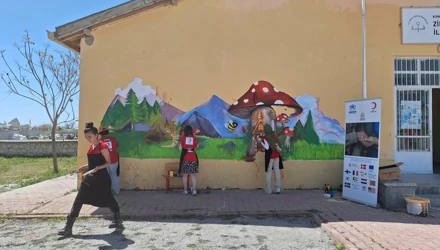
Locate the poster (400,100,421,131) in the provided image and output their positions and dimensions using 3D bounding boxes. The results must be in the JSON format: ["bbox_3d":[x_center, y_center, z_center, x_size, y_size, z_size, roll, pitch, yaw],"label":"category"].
[{"bbox_3d":[4.746,-0.238,7.250,0.500,0.690,0.015,0,-2,0],"label":"poster"}]

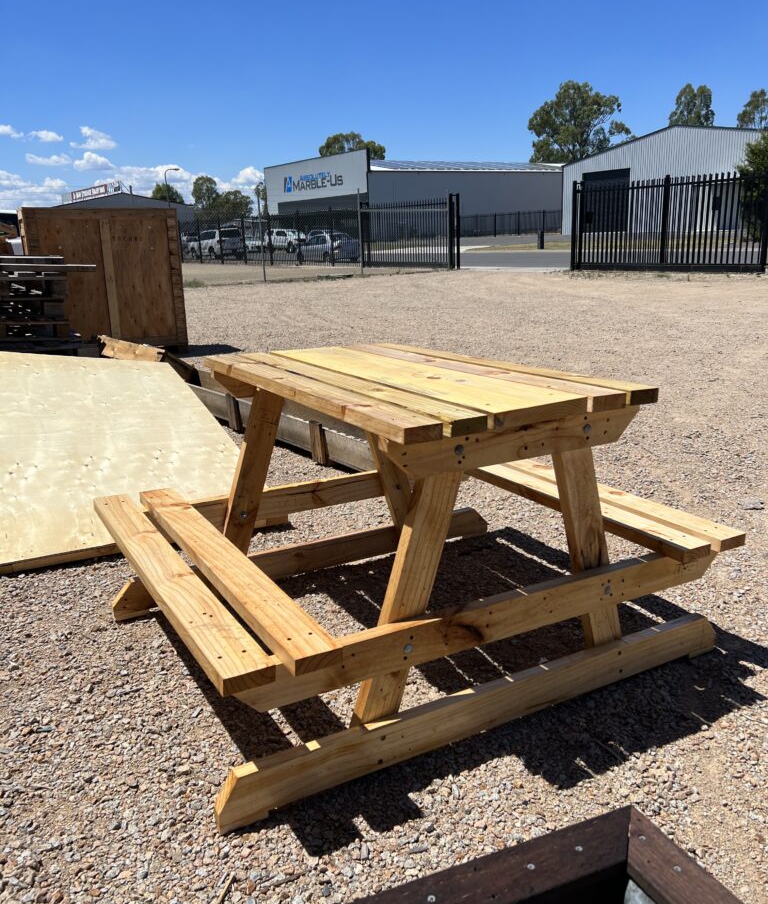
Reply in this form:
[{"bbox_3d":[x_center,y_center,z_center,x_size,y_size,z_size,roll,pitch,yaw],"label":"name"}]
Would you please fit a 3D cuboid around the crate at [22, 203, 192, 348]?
[{"bbox_3d":[-2.872,-1.739,7.993,1.463,1.489,0.387,-11,18,-30],"label":"crate"}]

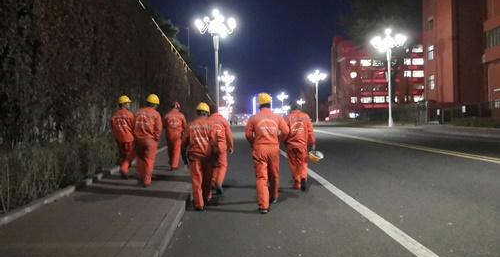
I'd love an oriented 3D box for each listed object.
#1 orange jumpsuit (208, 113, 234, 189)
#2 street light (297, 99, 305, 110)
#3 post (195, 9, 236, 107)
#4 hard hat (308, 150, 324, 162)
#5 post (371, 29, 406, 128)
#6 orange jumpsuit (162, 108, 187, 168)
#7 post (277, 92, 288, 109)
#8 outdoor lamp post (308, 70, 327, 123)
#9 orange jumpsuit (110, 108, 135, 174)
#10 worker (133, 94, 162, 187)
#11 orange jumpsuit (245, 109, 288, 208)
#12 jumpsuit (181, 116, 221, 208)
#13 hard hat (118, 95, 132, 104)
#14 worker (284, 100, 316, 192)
[{"bbox_3d":[-0.598,0.398,7.400,0.560,1.440,0.480,-2,1,-1],"label":"orange jumpsuit"},{"bbox_3d":[18.046,-5.871,138.000,2.900,9.000,2.900,-2,2,-2],"label":"street light"},{"bbox_3d":[-2.583,-4.412,31.000,3.200,10.000,3.200,-2,1,-2],"label":"post"},{"bbox_3d":[1.253,0.513,7.350,0.280,0.160,0.220,28,22,0],"label":"hard hat"},{"bbox_3d":[14.308,-5.128,40.000,3.300,9.950,3.300,-2,1,-2],"label":"post"},{"bbox_3d":[-1.853,0.195,9.700,0.550,1.720,0.500,-2,2,-2],"label":"orange jumpsuit"},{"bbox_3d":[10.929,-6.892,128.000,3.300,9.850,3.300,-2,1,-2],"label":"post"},{"bbox_3d":[11.648,-5.404,67.000,3.000,9.300,3.000,-2,2,-2],"label":"outdoor lamp post"},{"bbox_3d":[-2.692,0.255,8.300,0.540,1.410,0.420,-2,1,3],"label":"orange jumpsuit"},{"bbox_3d":[-1.935,0.223,7.420,0.560,1.760,0.540,-2,2,-2],"label":"worker"},{"bbox_3d":[0.267,0.345,6.120,0.660,1.790,0.560,-2,2,-2],"label":"orange jumpsuit"},{"bbox_3d":[-0.792,0.513,6.300,0.620,1.430,0.500,-2,2,-2],"label":"jumpsuit"},{"bbox_3d":[-2.654,-0.611,8.300,0.280,0.160,0.220,-2,2,-30],"label":"hard hat"},{"bbox_3d":[0.939,0.332,7.400,0.620,1.720,0.520,-2,1,-2],"label":"worker"}]

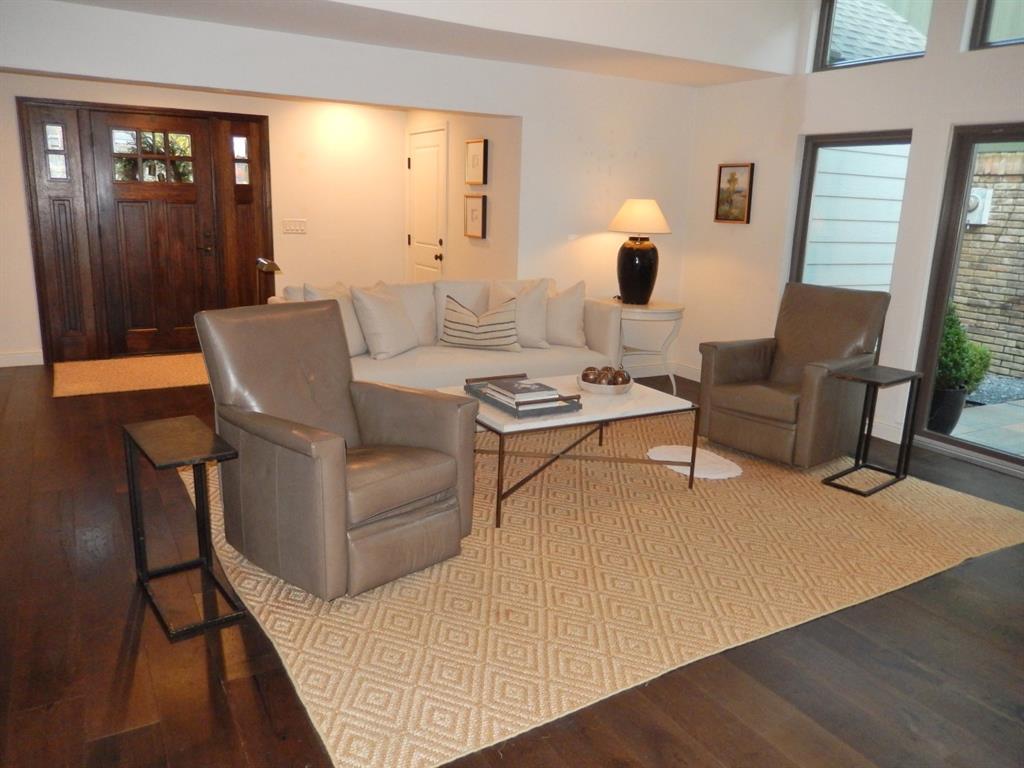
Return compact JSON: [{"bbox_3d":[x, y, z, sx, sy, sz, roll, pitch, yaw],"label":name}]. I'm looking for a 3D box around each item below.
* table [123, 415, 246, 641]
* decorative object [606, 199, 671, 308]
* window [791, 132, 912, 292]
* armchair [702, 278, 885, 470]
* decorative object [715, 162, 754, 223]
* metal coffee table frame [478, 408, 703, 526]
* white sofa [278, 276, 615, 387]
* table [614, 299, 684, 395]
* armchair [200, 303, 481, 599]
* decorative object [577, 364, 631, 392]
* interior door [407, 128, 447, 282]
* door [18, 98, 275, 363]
[{"bbox_3d":[-1.109,0.462,2.511,0.243,0.579,0.538,-8,16,-36],"label":"table"},{"bbox_3d":[0.970,-0.998,5.614,0.473,0.768,0.473,1,13,0],"label":"decorative object"},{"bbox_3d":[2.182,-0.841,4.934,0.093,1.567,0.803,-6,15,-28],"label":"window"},{"bbox_3d":[1.741,-0.098,4.516,0.843,0.923,0.764,-9,16,-38],"label":"armchair"},{"bbox_3d":[1.702,-1.454,5.637,0.046,0.442,0.312,-6,15,-28],"label":"decorative object"},{"bbox_3d":[0.242,0.280,3.775,1.142,0.438,0.803,-6,15,-28],"label":"metal coffee table frame"},{"bbox_3d":[-0.421,-0.219,4.889,2.076,0.882,0.916,-6,15,-28],"label":"white sofa"},{"bbox_3d":[0.987,-0.258,5.647,0.611,0.691,0.611,1,13,0],"label":"table"},{"bbox_3d":[-0.701,0.186,2.996,0.843,0.923,0.764,12,17,39],"label":"armchair"},{"bbox_3d":[0.476,-0.032,3.836,0.292,0.113,0.292,1,13,0],"label":"decorative object"},{"bbox_3d":[-0.813,-1.339,7.117,0.066,2.052,0.857,-6,15,-28],"label":"interior door"},{"bbox_3d":[-3.119,-1.316,6.572,1.922,2.133,0.133,-6,15,-28],"label":"door"}]

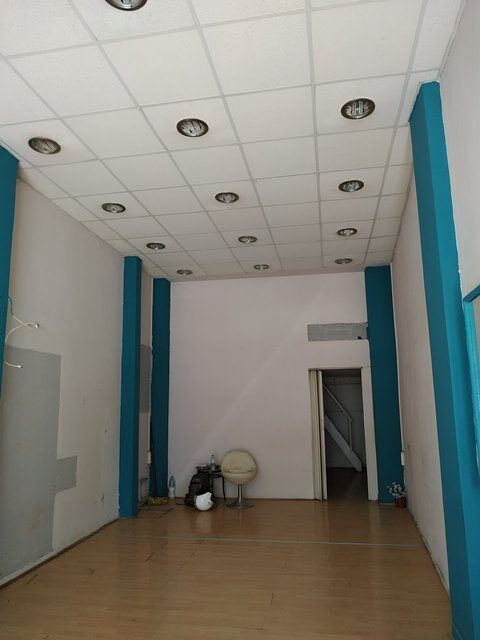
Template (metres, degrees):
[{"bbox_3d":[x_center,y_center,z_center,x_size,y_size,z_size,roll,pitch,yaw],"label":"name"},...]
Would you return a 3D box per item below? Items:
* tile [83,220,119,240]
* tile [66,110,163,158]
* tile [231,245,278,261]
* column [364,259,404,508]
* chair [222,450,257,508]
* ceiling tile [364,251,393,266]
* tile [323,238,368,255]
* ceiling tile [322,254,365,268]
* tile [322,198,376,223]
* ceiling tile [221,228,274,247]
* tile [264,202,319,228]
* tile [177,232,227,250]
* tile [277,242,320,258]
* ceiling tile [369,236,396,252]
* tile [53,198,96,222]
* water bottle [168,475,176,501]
[{"bbox_3d":[-1.643,-1.088,5.365,0.258,0.020,0.576,-2,-10,11],"label":"tile"},{"bbox_3d":[-0.941,-1.419,3.427,0.576,0.020,0.576,-2,-10,11],"label":"tile"},{"bbox_3d":[0.212,-0.947,6.168,0.600,0.030,0.590,-2,-10,11],"label":"tile"},{"bbox_3d":[2.165,0.909,6.659,0.370,3.451,0.284,-3,-10,9],"label":"column"},{"bbox_3d":[-0.004,2.362,6.623,0.540,0.794,0.520,-1,-10,5],"label":"chair"},{"bbox_3d":[1.990,-0.923,6.436,0.380,0.030,0.600,-2,-10,11],"label":"ceiling tile"},{"bbox_3d":[1.418,-0.984,5.965,0.600,0.025,0.600,-3,-11,11],"label":"tile"},{"bbox_3d":[1.502,-0.891,6.513,0.600,0.030,0.590,-2,-10,11],"label":"ceiling tile"},{"bbox_3d":[1.165,-1.202,4.840,0.576,0.020,0.576,-2,-10,11],"label":"tile"},{"bbox_3d":[0.099,-1.048,5.598,0.600,0.030,0.590,-2,-10,11],"label":"ceiling tile"},{"bbox_3d":[0.589,-1.176,4.952,0.600,0.025,0.600,-3,-11,11],"label":"tile"},{"bbox_3d":[-0.490,-1.034,5.752,0.576,0.020,0.576,-2,-10,11],"label":"tile"},{"bbox_3d":[0.801,-0.969,6.055,0.600,0.030,0.590,-2,-10,11],"label":"tile"},{"bbox_3d":[1.877,-1.021,5.862,0.380,0.030,0.600,-2,-10,11],"label":"ceiling tile"},{"bbox_3d":[-1.744,-1.185,4.782,0.234,0.020,0.576,-2,-10,11],"label":"tile"},{"bbox_3d":[-1.010,2.535,6.711,0.105,0.360,0.105,-3,-10,9],"label":"water bottle"}]

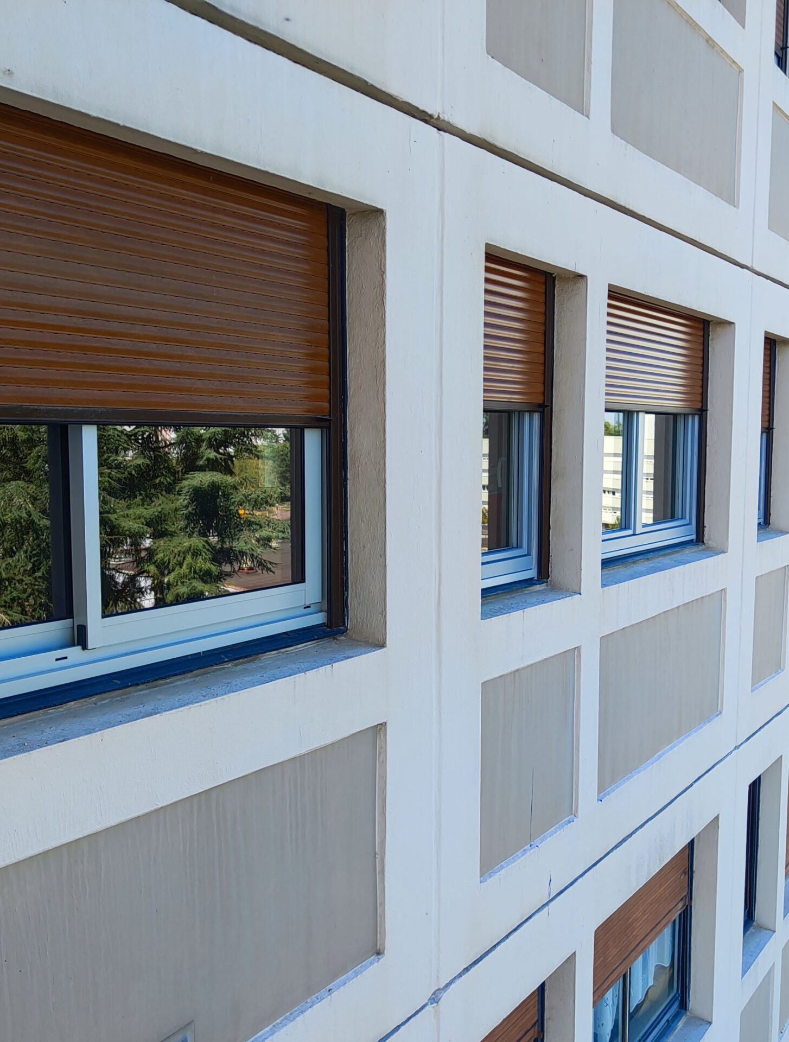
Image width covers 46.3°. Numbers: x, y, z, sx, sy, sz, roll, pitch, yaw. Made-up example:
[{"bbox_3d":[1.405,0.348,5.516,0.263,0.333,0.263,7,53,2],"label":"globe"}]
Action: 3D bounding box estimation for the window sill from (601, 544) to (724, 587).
[{"bbox_3d":[1.270,0.191,4.475,0.172,0.051,1.558,4,6,38],"label":"window sill"}]

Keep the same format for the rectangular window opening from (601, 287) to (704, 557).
[{"bbox_3d":[1.193,-0.400,4.428,0.140,1.220,1.571,4,6,38],"label":"rectangular window opening"}]

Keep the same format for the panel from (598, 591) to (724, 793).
[{"bbox_3d":[1.303,0.768,4.444,0.050,0.693,1.571,4,6,38],"label":"panel"}]

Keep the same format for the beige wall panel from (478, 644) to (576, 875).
[{"bbox_3d":[0.488,0.859,3.396,0.050,0.693,0.722,4,6,38],"label":"beige wall panel"}]

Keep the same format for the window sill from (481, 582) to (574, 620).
[{"bbox_3d":[0.450,0.283,3.420,0.172,0.051,0.719,4,6,38],"label":"window sill"}]

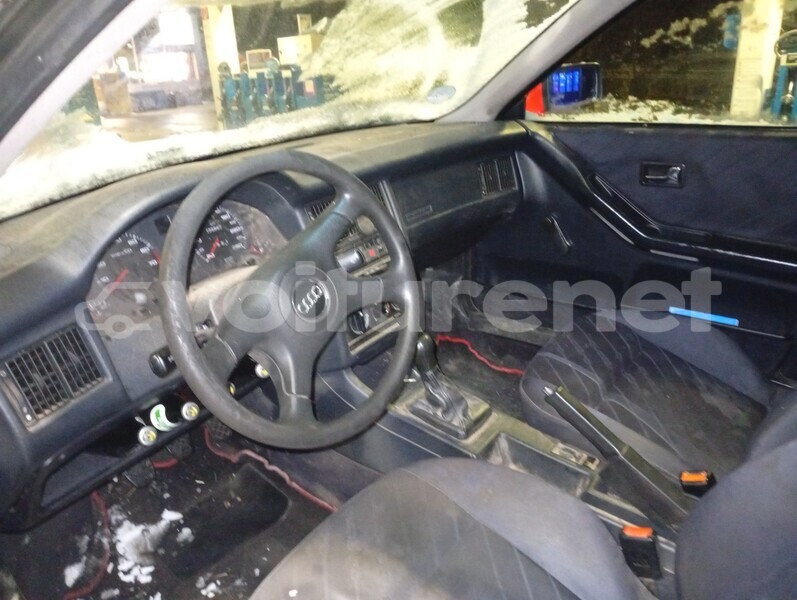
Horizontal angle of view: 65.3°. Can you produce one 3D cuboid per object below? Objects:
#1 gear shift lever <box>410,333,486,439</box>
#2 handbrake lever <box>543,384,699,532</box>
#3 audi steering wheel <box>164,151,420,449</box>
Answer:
[{"bbox_3d":[0.092,0.158,1.234,0.140,0.185,0.105,16,30,41],"label":"gear shift lever"},{"bbox_3d":[0.360,0.259,1.009,0.285,0.185,0.050,16,30,41],"label":"handbrake lever"},{"bbox_3d":[-0.127,-0.003,0.818,0.090,0.385,0.385,-11,37,48],"label":"audi steering wheel"}]

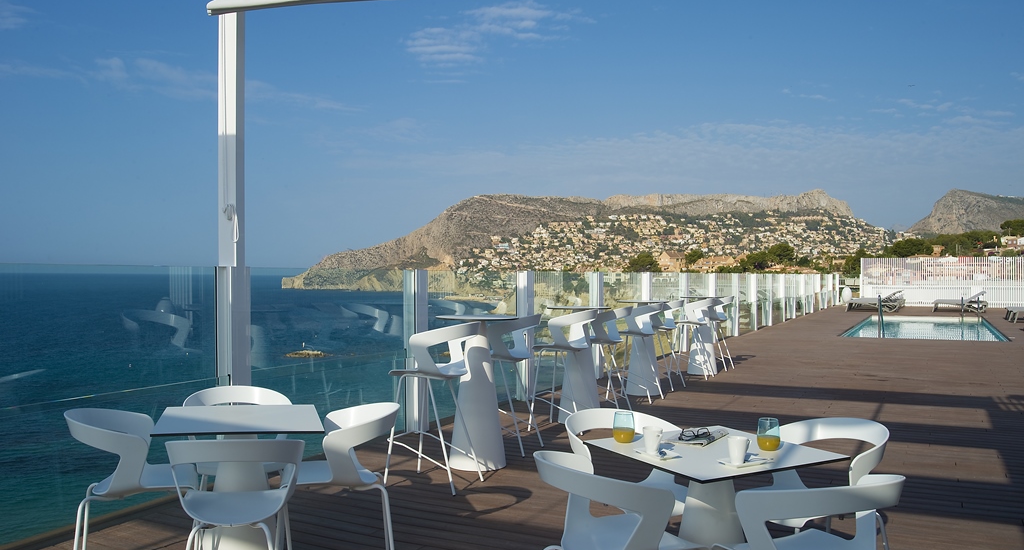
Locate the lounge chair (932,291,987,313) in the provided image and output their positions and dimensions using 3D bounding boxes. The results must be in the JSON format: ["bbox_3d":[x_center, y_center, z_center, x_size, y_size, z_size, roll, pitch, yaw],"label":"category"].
[{"bbox_3d":[17.227,1.039,32.850,1.880,0.800,0.680,0,0,24],"label":"lounge chair"}]

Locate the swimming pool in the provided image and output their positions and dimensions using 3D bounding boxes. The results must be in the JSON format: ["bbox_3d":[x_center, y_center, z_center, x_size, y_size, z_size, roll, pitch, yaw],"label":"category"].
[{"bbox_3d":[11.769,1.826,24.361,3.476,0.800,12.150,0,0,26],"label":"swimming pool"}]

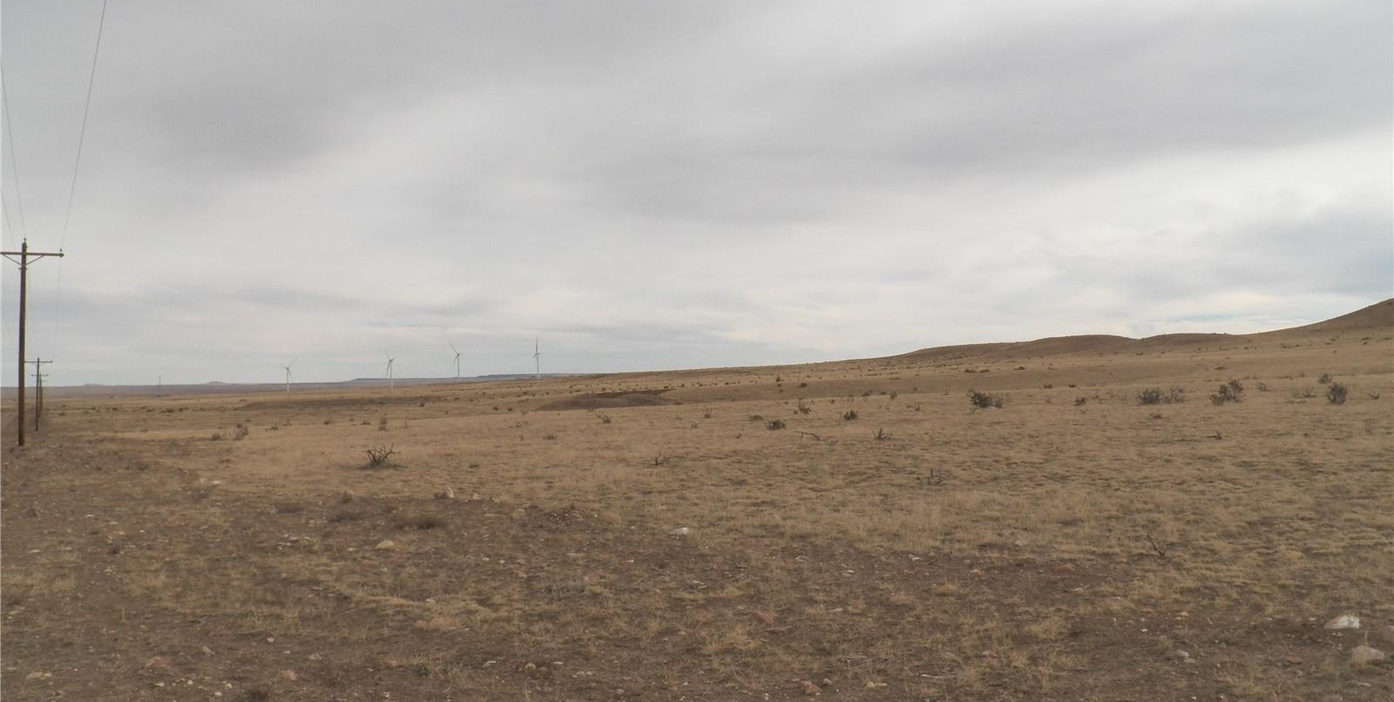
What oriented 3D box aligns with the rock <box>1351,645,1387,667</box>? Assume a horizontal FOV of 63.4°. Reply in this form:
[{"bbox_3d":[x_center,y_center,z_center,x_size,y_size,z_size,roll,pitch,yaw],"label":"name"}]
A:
[{"bbox_3d":[3.665,1.663,6.150,0.169,0.105,0.150,-1,-2,31],"label":"rock"}]

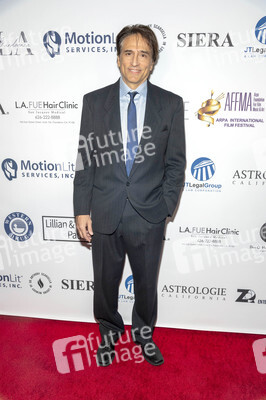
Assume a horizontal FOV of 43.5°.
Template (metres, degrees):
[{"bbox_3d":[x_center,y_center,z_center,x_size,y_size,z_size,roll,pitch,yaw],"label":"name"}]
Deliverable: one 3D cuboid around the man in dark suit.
[{"bbox_3d":[-0.026,0.032,1.791,0.585,1.770,0.320,0,14,-2],"label":"man in dark suit"}]

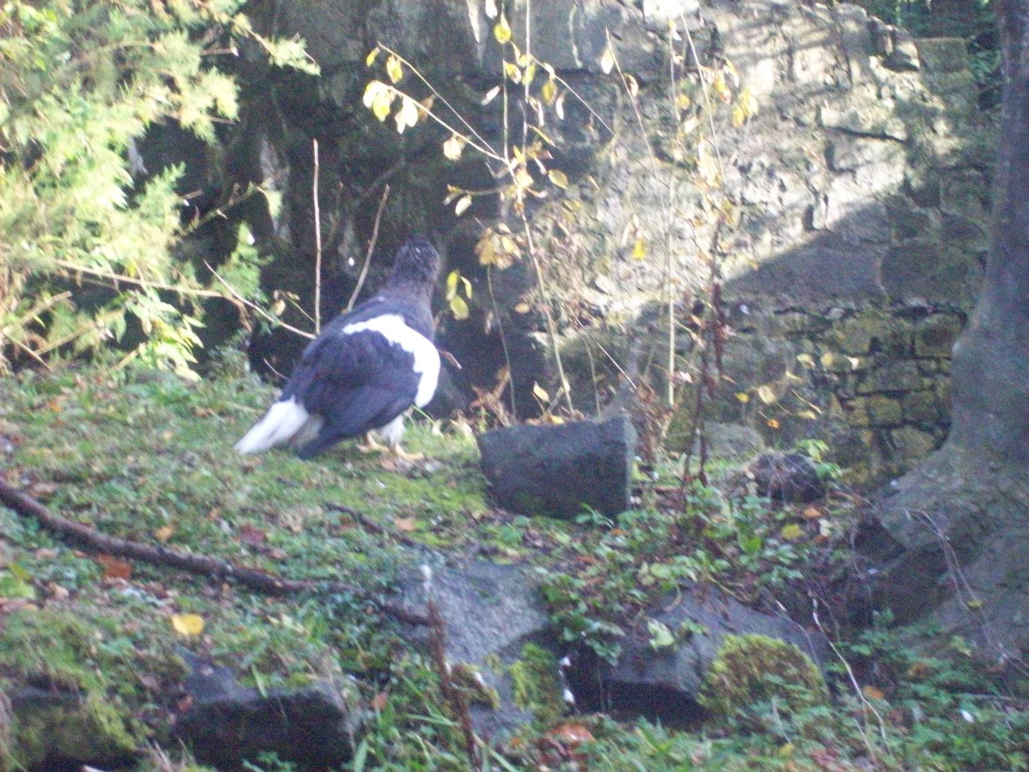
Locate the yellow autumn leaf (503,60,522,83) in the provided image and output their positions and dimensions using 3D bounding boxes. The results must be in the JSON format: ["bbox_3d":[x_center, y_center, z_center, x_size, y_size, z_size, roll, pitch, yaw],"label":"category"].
[{"bbox_3d":[-0.007,-0.978,10.000,0.056,0.070,0.025,0,6,0],"label":"yellow autumn leaf"}]

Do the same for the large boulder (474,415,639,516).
[{"bbox_3d":[0.117,0.226,8.950,0.425,0.250,0.250,1,6,8],"label":"large boulder"}]

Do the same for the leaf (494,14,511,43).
[{"bbox_3d":[-0.036,-1.114,10.000,0.054,0.090,0.025,0,6,0],"label":"leaf"}]

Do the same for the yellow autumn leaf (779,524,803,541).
[{"bbox_3d":[0.760,0.400,8.800,0.068,0.035,0.060,0,6,0],"label":"yellow autumn leaf"}]

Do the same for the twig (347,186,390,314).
[{"bbox_3d":[-0.497,-0.467,10.900,0.033,0.455,0.025,16,6,-3],"label":"twig"}]

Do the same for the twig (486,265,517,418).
[{"bbox_3d":[-0.043,-0.146,10.700,0.037,0.509,0.025,-10,6,0],"label":"twig"}]

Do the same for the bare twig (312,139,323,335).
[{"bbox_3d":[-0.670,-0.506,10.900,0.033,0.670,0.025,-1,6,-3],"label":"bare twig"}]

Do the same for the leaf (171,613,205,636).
[{"bbox_3d":[-0.794,0.580,7.800,0.082,0.040,0.060,0,6,0],"label":"leaf"}]

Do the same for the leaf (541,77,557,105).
[{"bbox_3d":[0.106,-0.918,10.000,0.049,0.084,0.025,0,6,0],"label":"leaf"}]

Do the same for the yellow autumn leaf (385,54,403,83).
[{"bbox_3d":[-0.374,-0.987,10.000,0.054,0.086,0.025,0,6,0],"label":"yellow autumn leaf"}]

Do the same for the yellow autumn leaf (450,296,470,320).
[{"bbox_3d":[-0.169,-0.239,9.900,0.060,0.074,0.025,0,6,0],"label":"yellow autumn leaf"}]

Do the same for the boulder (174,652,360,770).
[{"bbox_3d":[-0.578,0.758,7.500,0.434,0.250,0.340,0,6,-4],"label":"boulder"}]

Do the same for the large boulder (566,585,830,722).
[{"bbox_3d":[0.452,0.650,7.900,0.649,0.310,0.460,0,6,3],"label":"large boulder"}]

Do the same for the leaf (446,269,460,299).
[{"bbox_3d":[-0.205,-0.339,10.700,0.048,0.102,0.025,0,6,-1],"label":"leaf"}]

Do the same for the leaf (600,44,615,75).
[{"bbox_3d":[0.309,-1.087,10.700,0.048,0.097,0.025,0,6,2],"label":"leaf"}]

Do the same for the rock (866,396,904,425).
[{"bbox_3d":[1.329,0.088,11.500,0.135,0.110,0.120,0,6,0],"label":"rock"}]

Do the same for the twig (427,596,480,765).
[{"bbox_3d":[-0.142,0.691,7.500,0.038,0.401,0.035,-13,6,-2],"label":"twig"}]

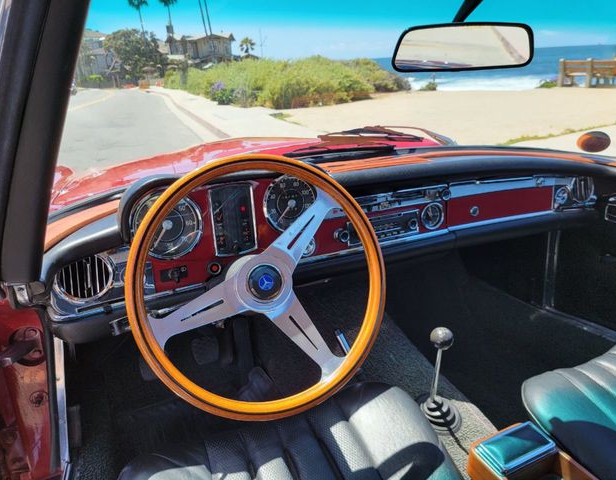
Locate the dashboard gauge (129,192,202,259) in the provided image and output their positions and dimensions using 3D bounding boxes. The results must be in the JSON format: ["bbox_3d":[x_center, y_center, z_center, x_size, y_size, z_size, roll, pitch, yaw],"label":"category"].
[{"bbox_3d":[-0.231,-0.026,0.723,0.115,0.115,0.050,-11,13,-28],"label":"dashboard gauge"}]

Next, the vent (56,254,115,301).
[{"bbox_3d":[-0.326,0.055,0.650,0.081,0.074,0.030,-9,9,-28],"label":"vent"}]

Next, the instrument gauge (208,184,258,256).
[{"bbox_3d":[-0.132,-0.036,0.778,0.078,0.117,0.045,-11,13,-28],"label":"instrument gauge"}]

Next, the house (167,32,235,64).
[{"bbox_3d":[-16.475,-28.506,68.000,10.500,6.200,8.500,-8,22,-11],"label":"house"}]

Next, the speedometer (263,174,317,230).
[{"bbox_3d":[-0.034,-0.066,0.829,0.115,0.115,0.050,-11,13,-28],"label":"speedometer"}]

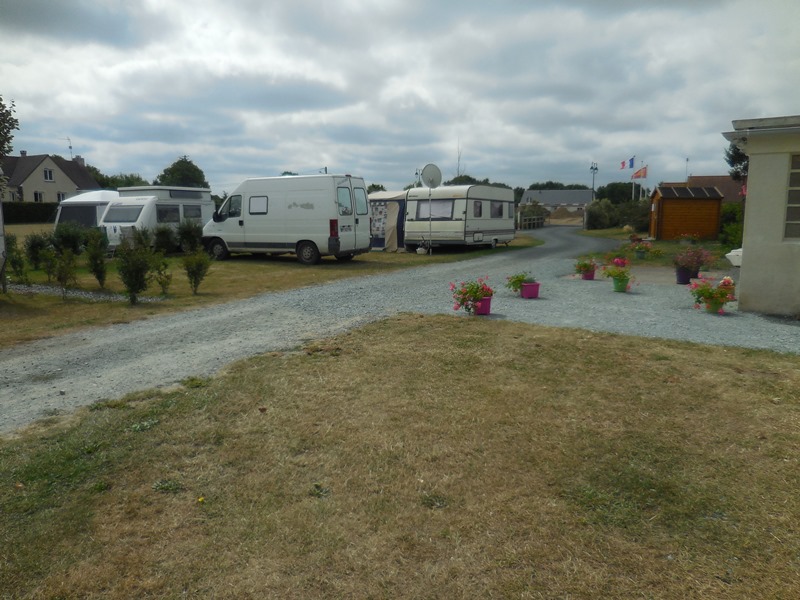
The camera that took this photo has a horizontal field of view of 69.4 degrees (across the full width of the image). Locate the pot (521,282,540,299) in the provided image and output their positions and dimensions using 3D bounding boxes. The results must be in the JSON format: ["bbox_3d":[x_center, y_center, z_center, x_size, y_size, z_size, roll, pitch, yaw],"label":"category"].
[{"bbox_3d":[2.076,-0.155,9.229,0.280,0.250,0.280,-3,9,-20],"label":"pot"}]

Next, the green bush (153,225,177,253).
[{"bbox_3d":[-8.460,-2.163,20.802,0.850,1.120,0.850,0,8,0],"label":"green bush"}]

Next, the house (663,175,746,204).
[{"bbox_3d":[35.022,-10.908,64.139,12.000,5.700,8.500,0,8,0],"label":"house"}]

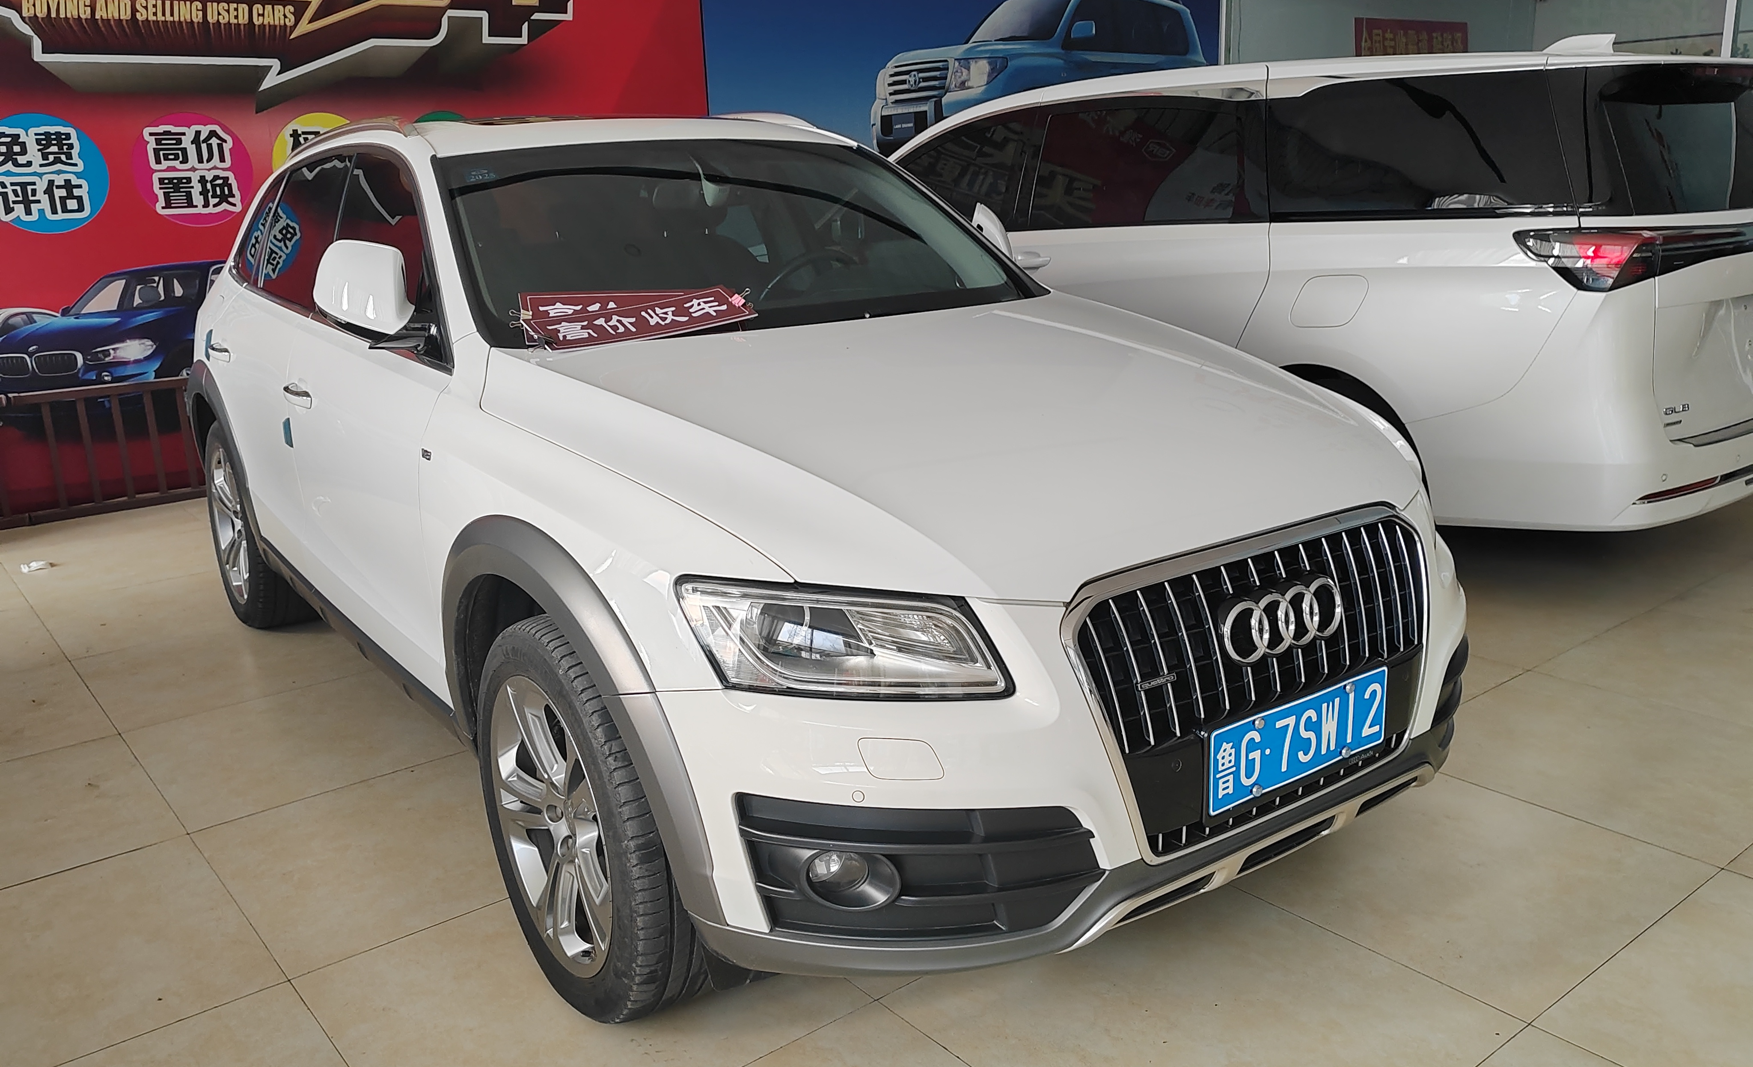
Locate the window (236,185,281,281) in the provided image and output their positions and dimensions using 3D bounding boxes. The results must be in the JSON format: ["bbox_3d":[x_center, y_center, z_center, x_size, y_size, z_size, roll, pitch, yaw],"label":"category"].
[{"bbox_3d":[-1.971,-0.958,4.366,0.070,0.350,0.470,12,4,-37],"label":"window"}]

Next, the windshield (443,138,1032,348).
[{"bbox_3d":[-0.328,-0.716,3.339,1.480,0.140,0.860,-12,52,-33],"label":"windshield"}]

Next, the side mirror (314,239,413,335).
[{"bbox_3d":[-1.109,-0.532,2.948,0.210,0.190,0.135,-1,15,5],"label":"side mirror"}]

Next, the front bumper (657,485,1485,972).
[{"bbox_3d":[0.554,0.276,2.349,1.860,0.660,0.470,-12,18,-33],"label":"front bumper"}]

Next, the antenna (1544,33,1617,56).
[{"bbox_3d":[2.539,-1.762,4.936,0.250,0.090,0.080,4,16,23],"label":"antenna"}]

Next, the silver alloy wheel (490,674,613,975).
[{"bbox_3d":[-0.512,0.500,2.467,0.180,0.550,0.550,-12,18,-33],"label":"silver alloy wheel"}]

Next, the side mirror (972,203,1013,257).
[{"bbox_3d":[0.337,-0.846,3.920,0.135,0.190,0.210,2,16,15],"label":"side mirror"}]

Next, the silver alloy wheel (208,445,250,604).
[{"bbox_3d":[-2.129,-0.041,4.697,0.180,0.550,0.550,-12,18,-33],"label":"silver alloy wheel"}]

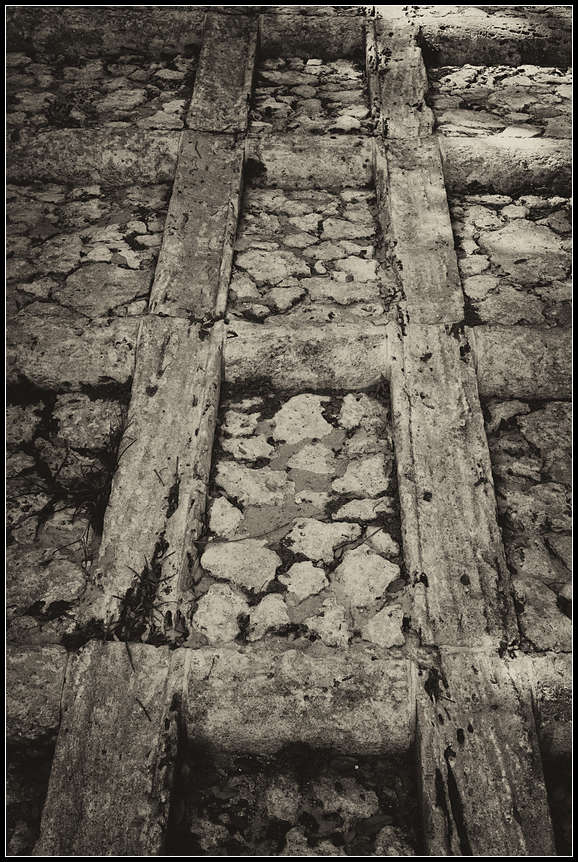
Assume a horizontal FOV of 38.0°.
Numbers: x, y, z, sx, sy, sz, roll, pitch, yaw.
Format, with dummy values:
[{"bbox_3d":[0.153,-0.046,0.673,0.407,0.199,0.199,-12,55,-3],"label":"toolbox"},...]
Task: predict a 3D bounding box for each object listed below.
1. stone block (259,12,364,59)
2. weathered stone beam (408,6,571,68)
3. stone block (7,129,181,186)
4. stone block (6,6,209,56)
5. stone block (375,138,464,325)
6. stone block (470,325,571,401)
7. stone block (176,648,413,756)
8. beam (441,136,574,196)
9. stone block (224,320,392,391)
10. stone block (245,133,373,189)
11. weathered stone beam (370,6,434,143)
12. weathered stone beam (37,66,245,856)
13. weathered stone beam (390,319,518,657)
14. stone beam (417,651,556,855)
[{"bbox_3d":[0.092,-1.604,3.424,0.432,0.140,0.170,2,37,-1],"label":"stone block"},{"bbox_3d":[0.910,-1.650,3.554,0.704,0.180,0.180,1,34,1],"label":"weathered stone beam"},{"bbox_3d":[-0.692,-0.900,2.803,0.660,0.140,0.170,2,37,-1],"label":"stone block"},{"bbox_3d":[-0.808,-1.680,3.548,0.900,0.160,0.170,1,34,1],"label":"stone block"},{"bbox_3d":[0.395,-0.606,2.619,0.210,0.120,0.927,2,50,-1],"label":"stone block"},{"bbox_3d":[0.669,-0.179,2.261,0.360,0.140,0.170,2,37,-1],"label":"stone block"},{"bbox_3d":[0.015,0.539,1.634,0.452,0.140,0.170,2,37,-1],"label":"stone block"},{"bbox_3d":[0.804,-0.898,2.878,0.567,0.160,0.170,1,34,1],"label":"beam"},{"bbox_3d":[0.044,-0.189,2.237,0.448,0.150,0.160,1,34,1],"label":"stone block"},{"bbox_3d":[0.066,-0.900,2.836,0.432,0.140,0.170,2,37,-1],"label":"stone block"},{"bbox_3d":[0.426,-1.353,3.288,0.228,0.130,1.020,1,49,1],"label":"weathered stone beam"},{"bbox_3d":[-0.280,-0.192,2.245,0.220,0.120,2.962,2,50,-1],"label":"weathered stone beam"},{"bbox_3d":[0.362,0.112,1.967,0.198,0.140,0.920,2,50,0],"label":"weathered stone beam"},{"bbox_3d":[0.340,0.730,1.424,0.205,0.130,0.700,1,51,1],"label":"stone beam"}]

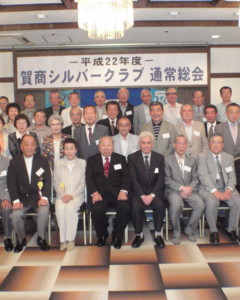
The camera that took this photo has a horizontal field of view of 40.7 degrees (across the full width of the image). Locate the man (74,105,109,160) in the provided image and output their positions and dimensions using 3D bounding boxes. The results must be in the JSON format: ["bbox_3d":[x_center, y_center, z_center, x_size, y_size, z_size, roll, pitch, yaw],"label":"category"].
[{"bbox_3d":[-0.398,0.195,4.725,0.510,1.674,0.300,0,6,6],"label":"man"}]

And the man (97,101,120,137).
[{"bbox_3d":[-0.083,0.127,4.795,0.480,1.689,0.290,-1,6,0],"label":"man"}]

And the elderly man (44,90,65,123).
[{"bbox_3d":[-1.134,-0.196,5.760,0.490,1.670,0.300,-2,6,-7],"label":"elderly man"}]

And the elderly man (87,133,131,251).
[{"bbox_3d":[-0.134,0.463,4.059,0.550,1.270,0.780,-1,6,-3],"label":"elderly man"}]

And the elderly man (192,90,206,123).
[{"bbox_3d":[1.426,-0.211,5.759,0.480,1.660,0.300,0,6,8],"label":"elderly man"}]

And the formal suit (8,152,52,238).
[{"bbox_3d":[-1.076,0.546,3.997,0.500,0.966,0.600,-2,6,-9],"label":"formal suit"}]

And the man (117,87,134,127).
[{"bbox_3d":[0.085,-0.163,5.214,0.480,1.664,0.290,-1,6,1],"label":"man"}]

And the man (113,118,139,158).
[{"bbox_3d":[0.091,0.272,4.509,0.450,1.457,0.280,-1,6,1],"label":"man"}]

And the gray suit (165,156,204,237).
[{"bbox_3d":[0.818,0.552,4.153,0.472,0.958,0.620,-1,6,4],"label":"gray suit"}]

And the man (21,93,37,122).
[{"bbox_3d":[-1.412,-0.093,5.226,0.480,1.588,0.290,-2,6,-7],"label":"man"}]

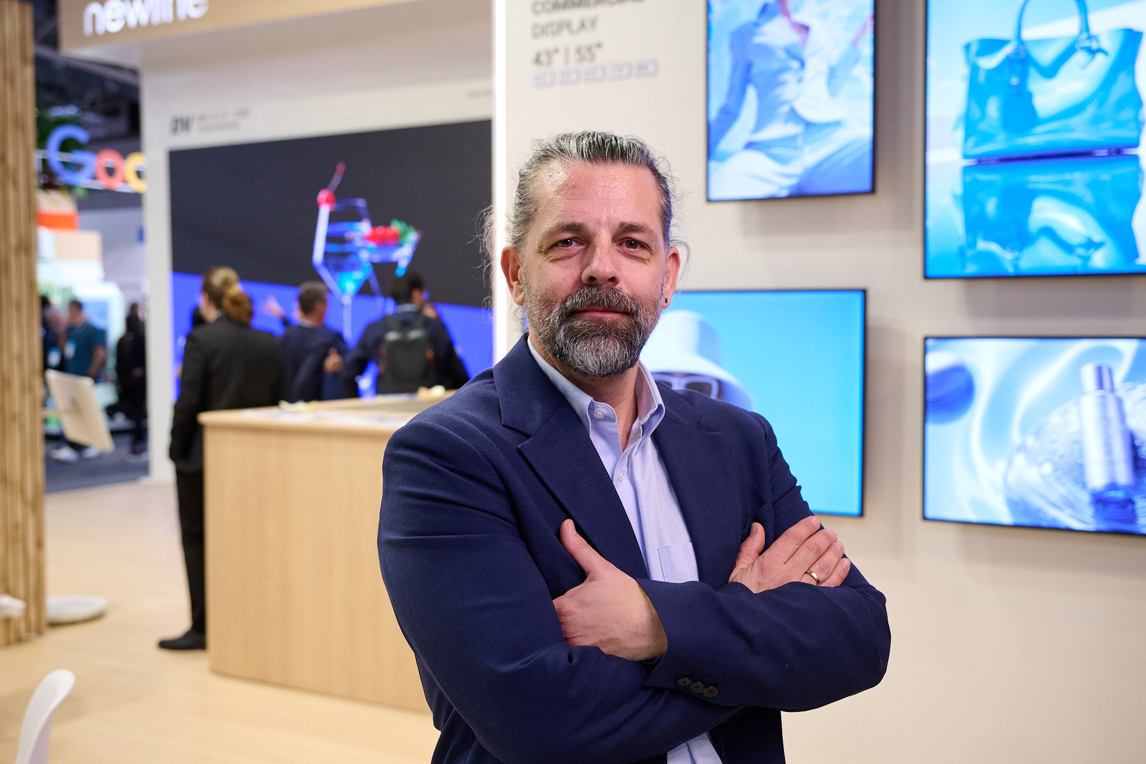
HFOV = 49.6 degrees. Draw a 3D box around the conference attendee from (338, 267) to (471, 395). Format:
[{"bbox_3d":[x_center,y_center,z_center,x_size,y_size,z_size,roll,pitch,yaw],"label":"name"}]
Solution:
[{"bbox_3d":[-1.033,0.229,7.640,0.700,1.800,0.460,0,3,6],"label":"conference attendee"}]

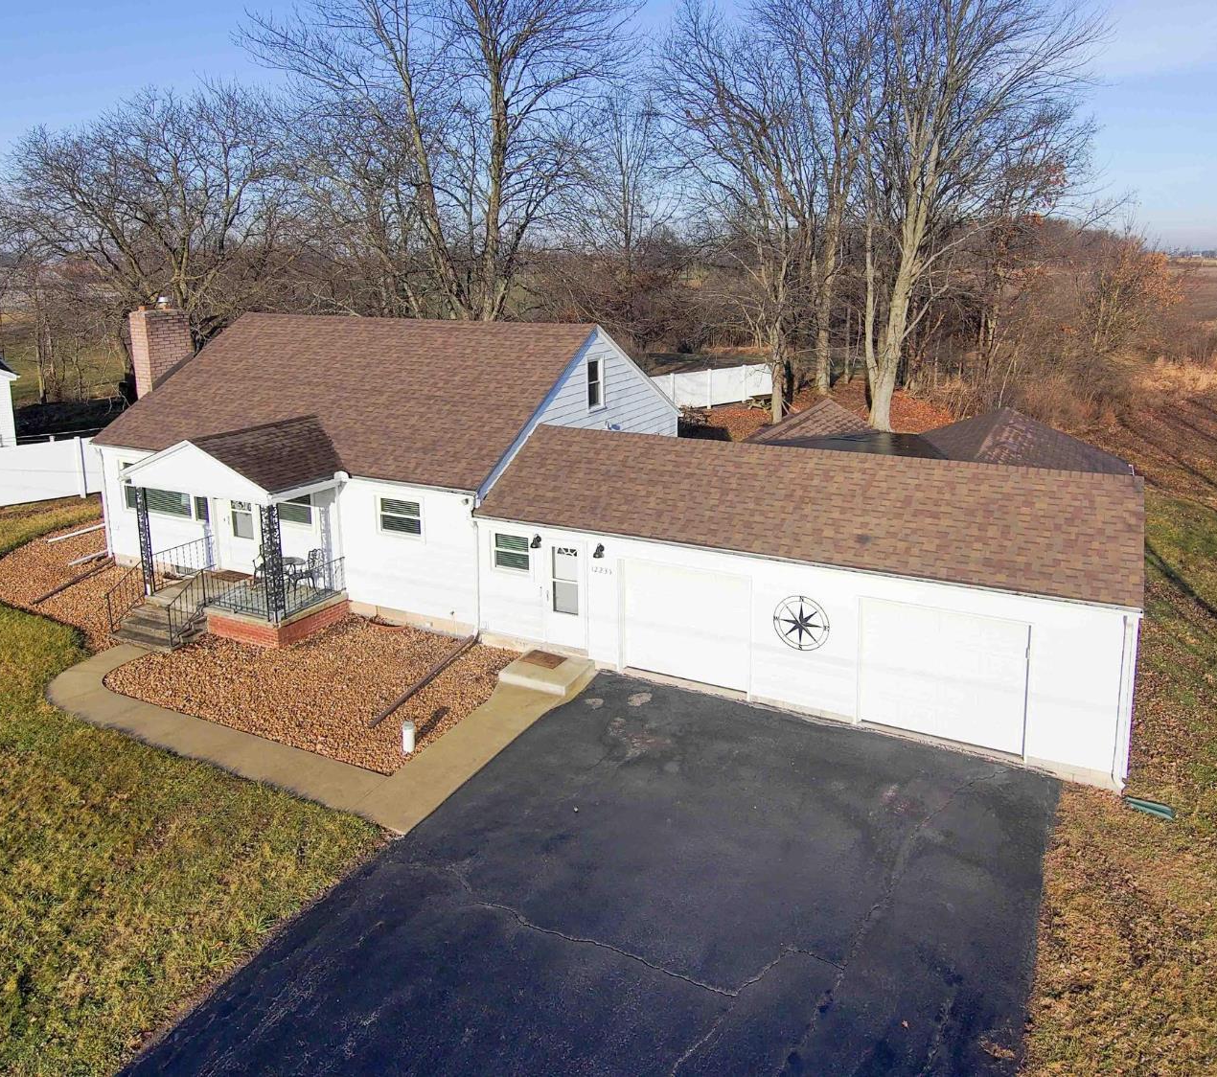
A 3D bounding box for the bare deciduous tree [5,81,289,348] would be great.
[{"bbox_3d":[-29.317,-19.094,55.370,17.325,17.907,16.603,-9,19,-25],"label":"bare deciduous tree"}]

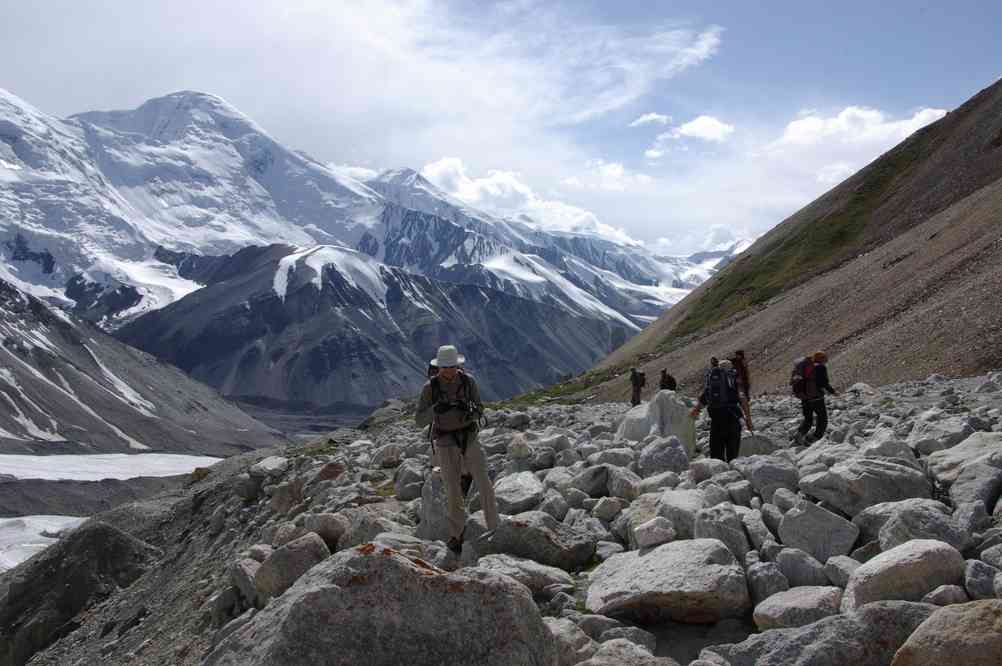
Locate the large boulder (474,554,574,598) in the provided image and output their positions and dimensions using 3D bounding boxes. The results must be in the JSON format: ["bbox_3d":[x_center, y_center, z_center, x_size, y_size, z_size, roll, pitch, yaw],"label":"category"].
[{"bbox_3d":[0.168,1.907,7.200,0.812,0.286,0.528,0,-1,0],"label":"large boulder"}]

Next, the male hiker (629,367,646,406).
[{"bbox_3d":[6.294,2.495,42.000,0.620,1.750,0.550,0,-1,16],"label":"male hiker"}]

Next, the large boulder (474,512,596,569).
[{"bbox_3d":[0.294,1.886,8.300,1.120,0.550,0.800,0,-1,0],"label":"large boulder"}]

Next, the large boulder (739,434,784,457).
[{"bbox_3d":[4.592,2.016,16.300,0.900,0.450,0.750,0,-1,0],"label":"large boulder"}]

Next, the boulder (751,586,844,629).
[{"bbox_3d":[1.950,1.826,6.050,0.550,0.264,0.413,0,-1,0],"label":"boulder"}]

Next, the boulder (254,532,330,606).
[{"bbox_3d":[-1.673,1.907,7.400,0.620,0.560,0.580,0,-1,0],"label":"boulder"}]

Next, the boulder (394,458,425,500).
[{"bbox_3d":[-1.161,1.900,11.900,0.460,0.540,0.500,0,-1,0],"label":"boulder"}]

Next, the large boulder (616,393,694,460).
[{"bbox_3d":[2.501,1.511,14.800,1.252,1.160,0.939,0,-1,0],"label":"large boulder"}]

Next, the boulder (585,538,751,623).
[{"bbox_3d":[1.182,1.755,6.550,1.159,0.508,0.835,0,-1,0],"label":"boulder"}]

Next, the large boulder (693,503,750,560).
[{"bbox_3d":[2.019,1.826,8.400,0.540,0.560,0.560,0,-1,0],"label":"large boulder"}]

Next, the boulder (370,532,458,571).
[{"bbox_3d":[-0.745,1.898,7.900,0.760,0.380,0.600,0,-1,0],"label":"boulder"}]

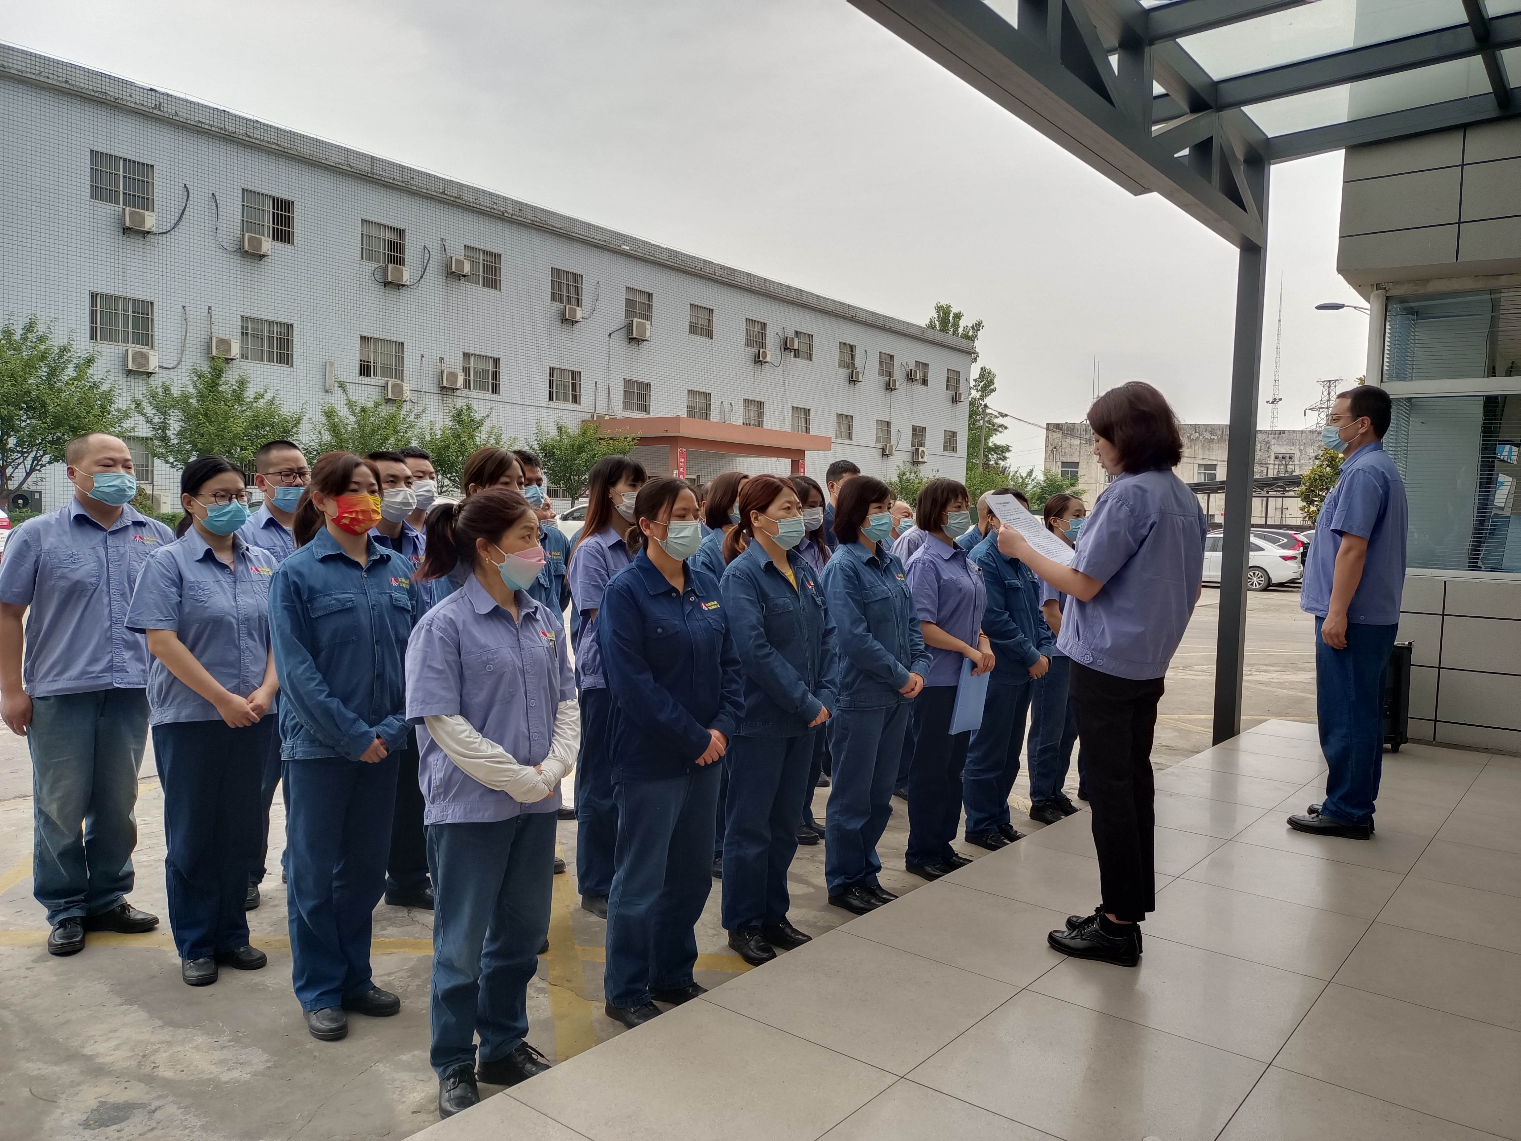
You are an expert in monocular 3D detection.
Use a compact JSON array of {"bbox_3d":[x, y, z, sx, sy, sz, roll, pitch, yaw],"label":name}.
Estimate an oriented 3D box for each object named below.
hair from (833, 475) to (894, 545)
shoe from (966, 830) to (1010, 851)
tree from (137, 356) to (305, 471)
[{"bbox_3d":[0.399,-0.235,4.265,0.235,0.260,0.195,4,4,42],"label":"hair"},{"bbox_3d":[1.044,1.194,4.972,0.100,0.100,0.260,-1,4,-43],"label":"shoe"},{"bbox_3d":[-12.373,-2.480,25.186,3.900,4.850,3.900,4,3,39],"label":"tree"}]

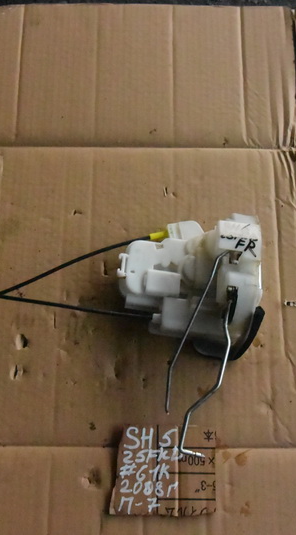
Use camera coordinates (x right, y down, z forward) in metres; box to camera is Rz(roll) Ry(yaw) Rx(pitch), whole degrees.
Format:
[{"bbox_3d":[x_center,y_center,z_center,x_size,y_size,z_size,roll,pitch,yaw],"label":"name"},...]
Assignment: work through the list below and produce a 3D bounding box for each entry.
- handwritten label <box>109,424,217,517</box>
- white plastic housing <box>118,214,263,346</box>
[{"bbox_3d":[0.017,0.219,0.843,0.113,0.008,0.095,0,69,0],"label":"handwritten label"},{"bbox_3d":[0.045,0.013,0.880,0.154,0.085,0.128,0,69,0],"label":"white plastic housing"}]

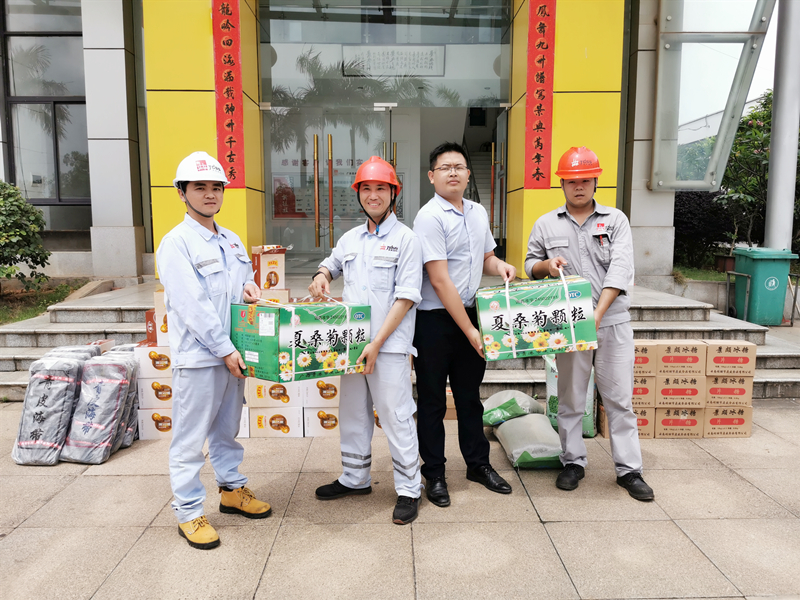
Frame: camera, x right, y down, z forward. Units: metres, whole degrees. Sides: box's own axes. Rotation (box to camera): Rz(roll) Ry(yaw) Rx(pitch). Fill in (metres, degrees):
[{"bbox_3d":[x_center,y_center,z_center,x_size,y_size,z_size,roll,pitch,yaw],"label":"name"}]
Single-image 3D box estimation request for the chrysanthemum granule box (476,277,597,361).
[{"bbox_3d":[0.612,0.075,2.831,0.473,0.282,0.339,-8,6,9],"label":"chrysanthemum granule box"}]

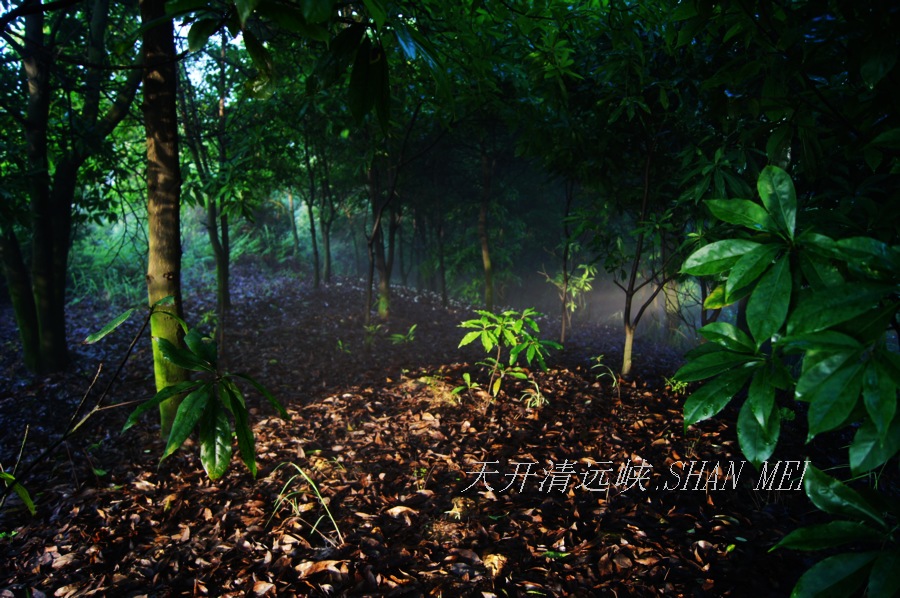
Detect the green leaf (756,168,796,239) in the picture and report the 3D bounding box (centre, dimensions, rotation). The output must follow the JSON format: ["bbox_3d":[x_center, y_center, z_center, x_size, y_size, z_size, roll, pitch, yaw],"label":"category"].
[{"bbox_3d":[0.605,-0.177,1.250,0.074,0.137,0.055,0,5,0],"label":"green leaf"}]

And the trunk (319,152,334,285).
[{"bbox_3d":[-2.473,-1.632,13.500,0.280,2.650,0.250,0,5,0],"label":"trunk"}]

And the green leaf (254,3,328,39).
[{"bbox_3d":[-0.306,-0.531,1.300,0.143,0.081,0.060,0,5,0],"label":"green leaf"}]

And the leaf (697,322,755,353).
[{"bbox_3d":[0.523,0.073,1.280,0.112,0.053,0.070,1,5,6],"label":"leaf"}]

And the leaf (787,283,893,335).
[{"bbox_3d":[0.667,0.016,1.150,0.186,0.089,0.070,0,5,0],"label":"leaf"}]

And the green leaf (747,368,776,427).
[{"bbox_3d":[0.578,0.186,1.250,0.056,0.122,0.050,0,5,0],"label":"green leaf"}]

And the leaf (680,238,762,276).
[{"bbox_3d":[0.489,-0.075,1.220,0.145,0.069,0.060,0,5,0],"label":"leaf"}]

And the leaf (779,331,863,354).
[{"bbox_3d":[0.661,0.077,1.200,0.148,0.045,0.070,1,5,6],"label":"leaf"}]

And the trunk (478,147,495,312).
[{"bbox_3d":[0.557,-1.046,10.300,0.210,2.505,0.200,0,5,0],"label":"trunk"}]

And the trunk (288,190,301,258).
[{"bbox_3d":[-4.151,-1.989,18.000,0.180,1.815,0.170,0,5,0],"label":"trunk"}]

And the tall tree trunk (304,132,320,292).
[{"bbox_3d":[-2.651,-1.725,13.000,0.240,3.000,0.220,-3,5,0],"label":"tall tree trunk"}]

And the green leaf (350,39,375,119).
[{"bbox_3d":[-0.184,-0.458,1.400,0.055,0.175,0.045,0,5,0],"label":"green leaf"}]

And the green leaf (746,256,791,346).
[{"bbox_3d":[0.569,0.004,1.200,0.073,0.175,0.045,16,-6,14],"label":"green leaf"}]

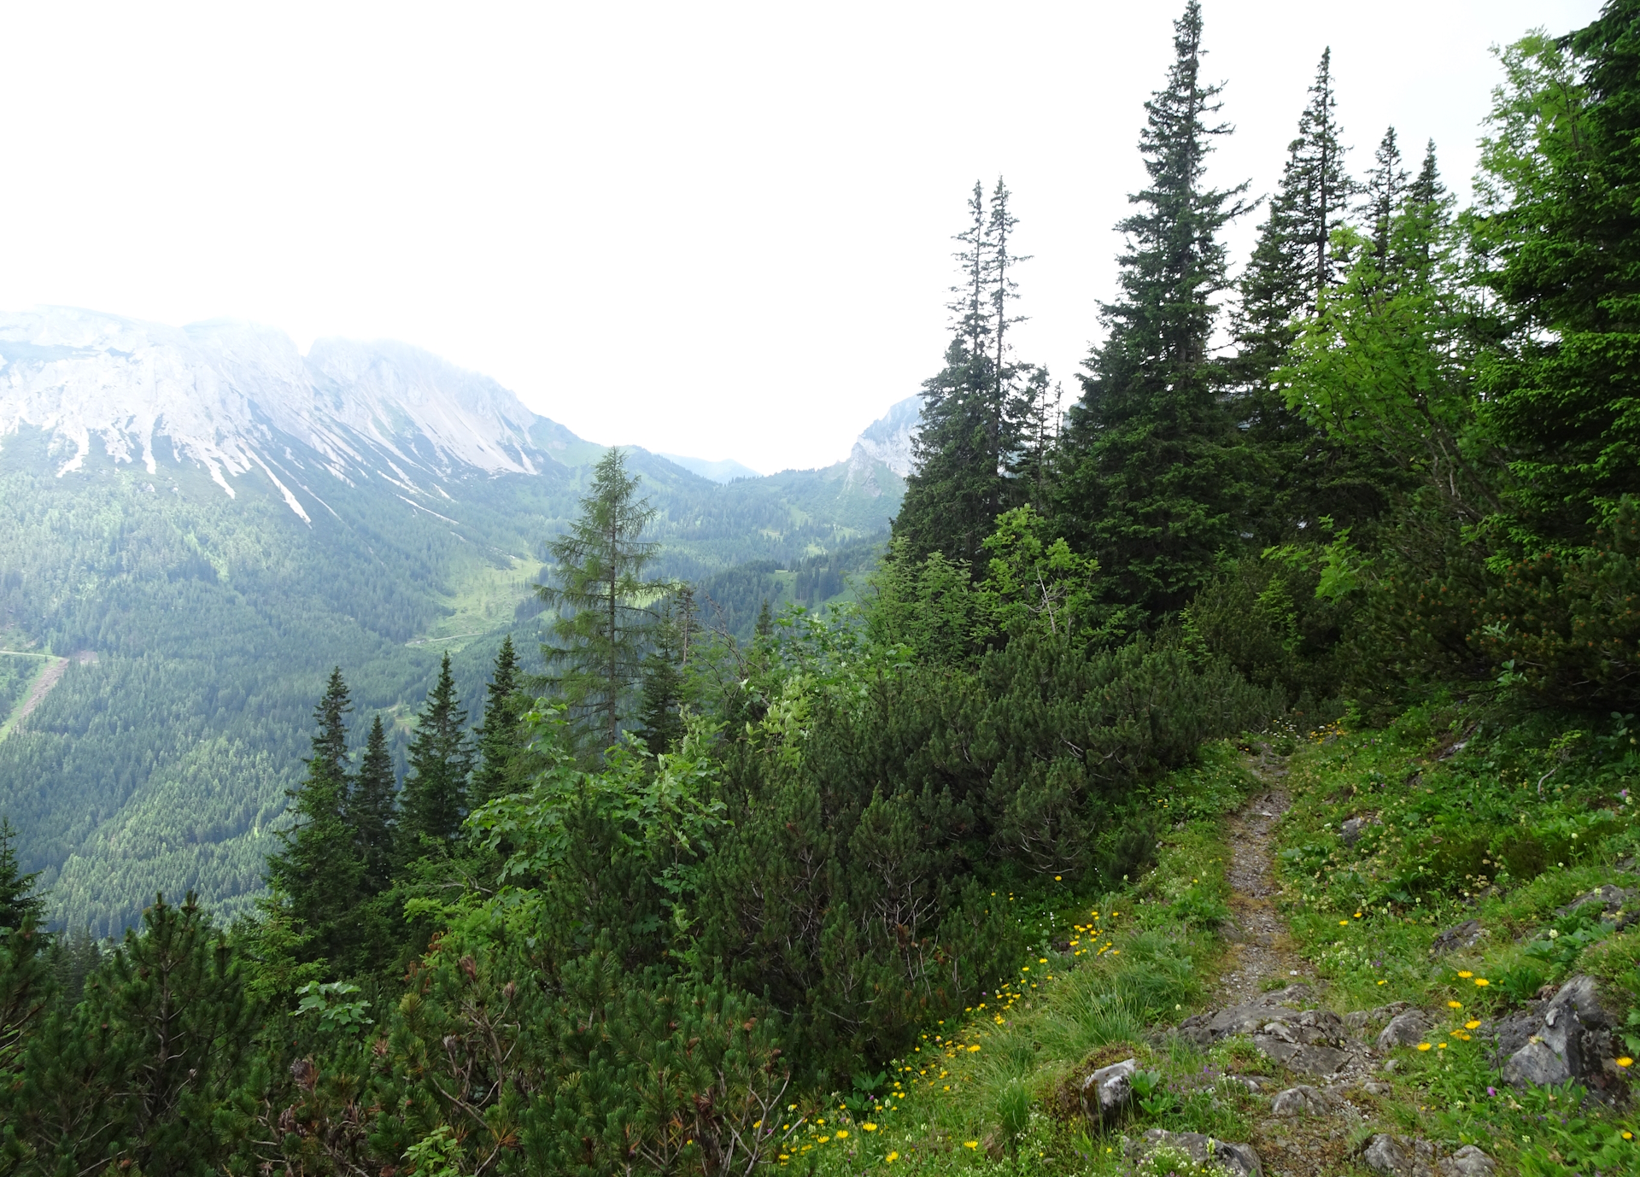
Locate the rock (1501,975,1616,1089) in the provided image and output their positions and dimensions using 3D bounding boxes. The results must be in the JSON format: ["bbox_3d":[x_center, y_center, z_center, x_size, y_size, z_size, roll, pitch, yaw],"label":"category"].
[{"bbox_3d":[2.141,1.273,3.300,0.290,0.290,0.280,2,3,34],"label":"rock"}]

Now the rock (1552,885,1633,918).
[{"bbox_3d":[2.991,1.211,4.400,0.250,0.110,0.220,3,3,35],"label":"rock"}]

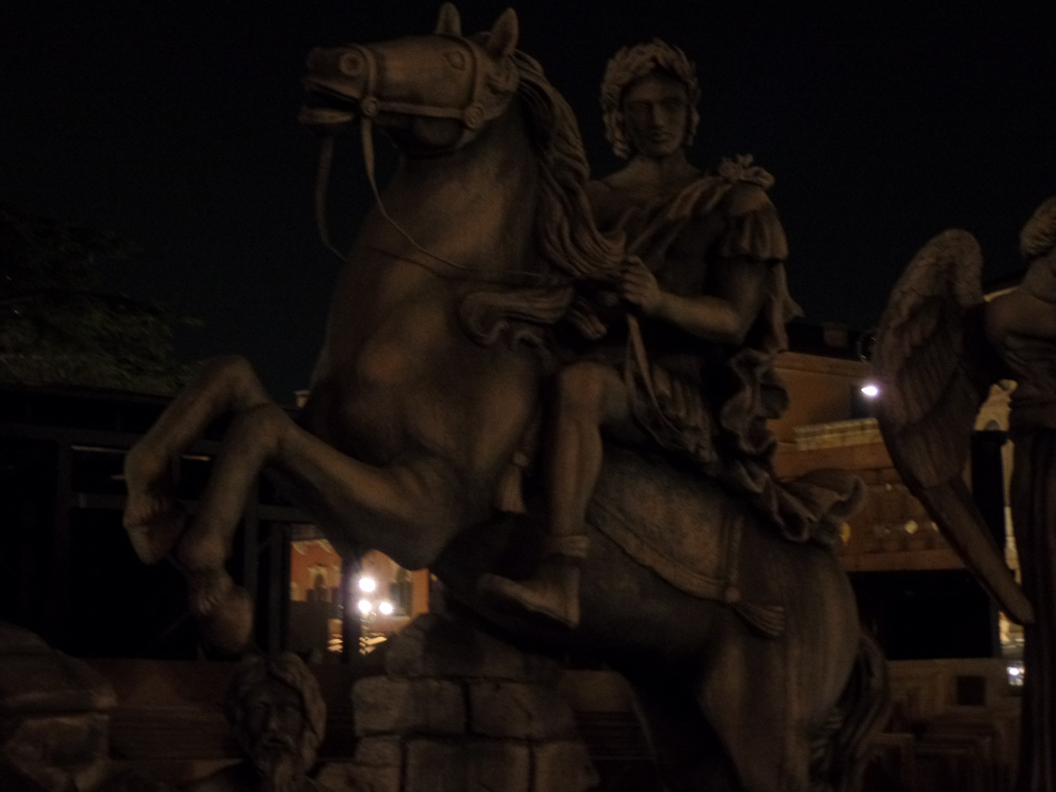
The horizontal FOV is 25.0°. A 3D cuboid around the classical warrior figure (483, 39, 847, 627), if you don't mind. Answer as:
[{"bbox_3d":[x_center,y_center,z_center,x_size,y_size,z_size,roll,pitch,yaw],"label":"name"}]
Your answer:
[{"bbox_3d":[0.394,-0.191,7.500,1.120,1.860,1.050,7,-10,-42],"label":"classical warrior figure"}]

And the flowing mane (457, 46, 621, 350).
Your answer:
[{"bbox_3d":[0.037,-0.606,7.300,0.470,0.930,0.360,5,-9,-32],"label":"flowing mane"}]

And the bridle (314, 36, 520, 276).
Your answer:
[{"bbox_3d":[-0.333,-0.718,7.150,0.580,0.730,0.320,4,-9,-30],"label":"bridle"}]

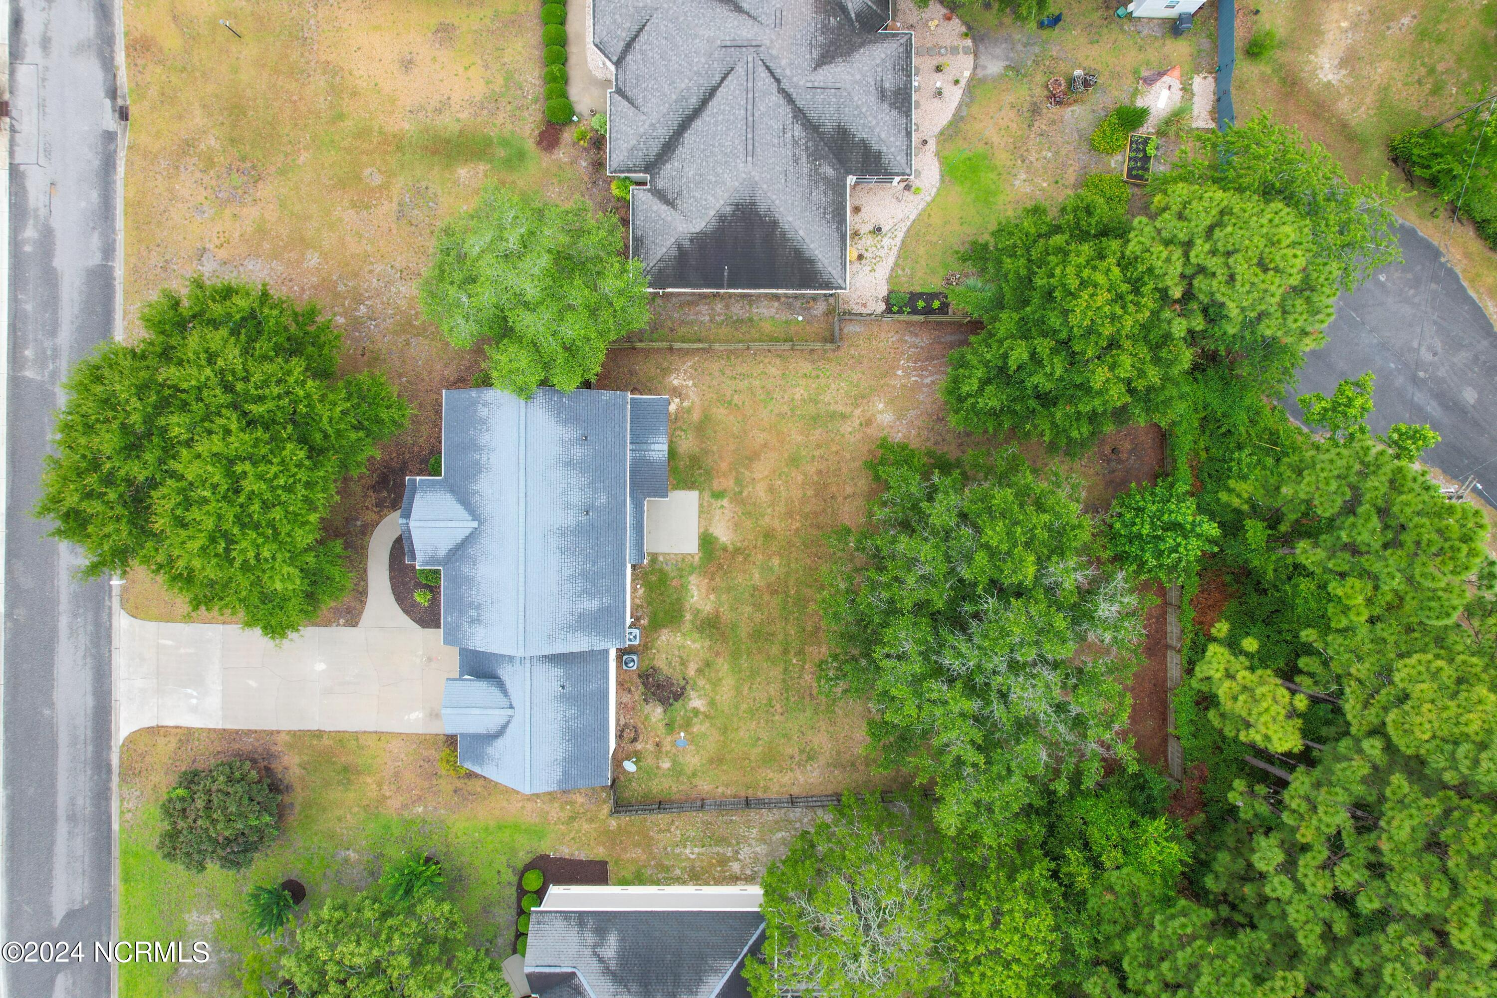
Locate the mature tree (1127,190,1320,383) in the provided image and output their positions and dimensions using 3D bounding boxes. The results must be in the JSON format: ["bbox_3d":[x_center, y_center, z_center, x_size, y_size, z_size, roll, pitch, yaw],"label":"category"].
[{"bbox_3d":[22.105,-9.949,44.472,8.961,13.500,9.013,0,92,0],"label":"mature tree"}]

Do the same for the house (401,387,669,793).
[{"bbox_3d":[-11.238,4.788,48.715,13.996,5.900,21.247,0,92,0],"label":"house"}]

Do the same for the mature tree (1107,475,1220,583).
[{"bbox_3d":[21.619,1.552,48.568,5.838,6.000,5.605,0,92,0],"label":"mature tree"}]

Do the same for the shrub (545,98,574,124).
[{"bbox_3d":[-10.382,-21.349,50.232,1.671,1.300,1.398,0,92,0],"label":"shrub"}]

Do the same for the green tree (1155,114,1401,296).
[{"bbox_3d":[25.500,-13.900,45.700,10.400,9.500,8.800,0,91,-1],"label":"green tree"}]

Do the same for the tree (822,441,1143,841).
[{"bbox_3d":[11.594,7.021,45.481,15.844,12.500,19.828,0,92,0],"label":"tree"}]

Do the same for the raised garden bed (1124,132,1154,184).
[{"bbox_3d":[21.360,-18.560,50.020,1.330,0.370,2.460,8,91,-1],"label":"raised garden bed"}]

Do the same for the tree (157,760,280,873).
[{"bbox_3d":[-28.100,16.800,48.500,6.200,3.200,5.700,0,91,-1],"label":"tree"}]

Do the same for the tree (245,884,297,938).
[{"bbox_3d":[-24.970,21.650,48.750,2.650,2.900,2.650,0,91,-1],"label":"tree"}]

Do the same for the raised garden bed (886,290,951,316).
[{"bbox_3d":[9.230,-10.700,49.950,3.500,0.300,1.250,0,91,-1],"label":"raised garden bed"}]

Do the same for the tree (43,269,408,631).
[{"bbox_3d":[-26.470,-2.050,45.709,18.567,11.500,18.206,0,92,0],"label":"tree"}]

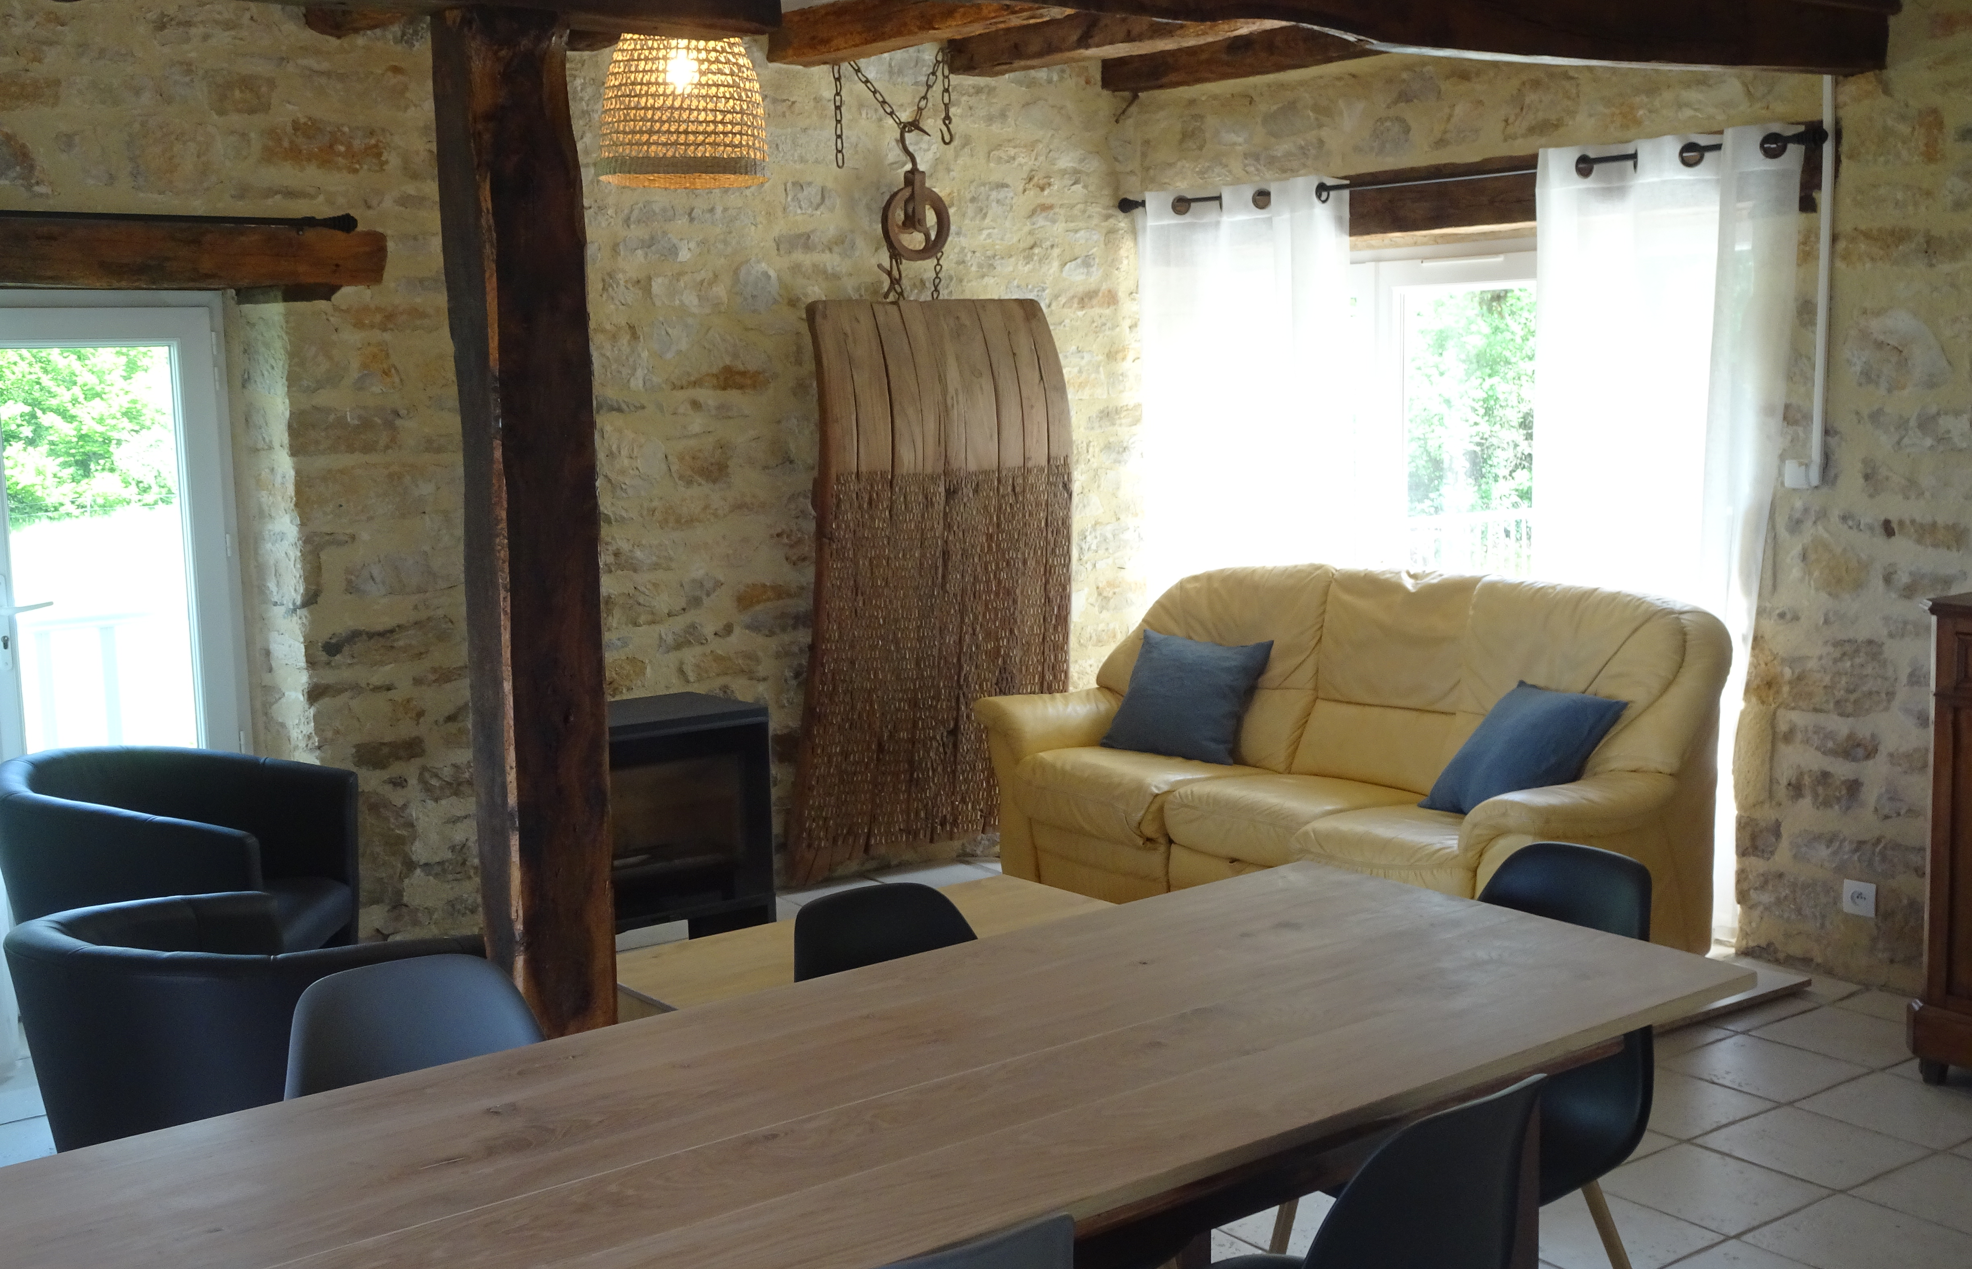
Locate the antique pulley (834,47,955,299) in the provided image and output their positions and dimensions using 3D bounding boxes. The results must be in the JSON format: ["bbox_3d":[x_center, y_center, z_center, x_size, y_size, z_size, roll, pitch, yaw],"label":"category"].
[{"bbox_3d":[-0.261,-1.372,6.117,0.367,0.736,0.120,-6,8,-35],"label":"antique pulley"}]

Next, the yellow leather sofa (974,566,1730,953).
[{"bbox_3d":[0.955,0.344,5.624,0.939,0.970,1.912,-7,9,-42],"label":"yellow leather sofa"}]

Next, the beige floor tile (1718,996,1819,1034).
[{"bbox_3d":[1.779,0.898,4.961,0.330,0.010,0.330,-6,8,-35],"label":"beige floor tile"}]

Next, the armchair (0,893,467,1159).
[{"bbox_3d":[-1.206,0.776,3.428,0.710,0.730,0.690,3,8,29],"label":"armchair"}]

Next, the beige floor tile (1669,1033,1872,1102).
[{"bbox_3d":[1.703,0.955,4.499,0.330,0.010,0.330,-6,8,-35],"label":"beige floor tile"}]

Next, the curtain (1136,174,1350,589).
[{"bbox_3d":[0.794,-0.315,6.322,0.120,2.100,0.833,-7,9,-42],"label":"curtain"}]

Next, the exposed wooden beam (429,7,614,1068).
[{"bbox_3d":[-0.721,0.086,3.282,0.190,2.116,0.200,-5,8,-29],"label":"exposed wooden beam"}]

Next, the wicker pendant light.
[{"bbox_3d":[-0.645,-1.135,4.317,0.360,0.350,0.360,0,7,6],"label":"wicker pendant light"}]

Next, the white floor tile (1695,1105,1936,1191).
[{"bbox_3d":[1.630,1.012,4.041,0.330,0.010,0.330,-6,8,-35],"label":"white floor tile"}]

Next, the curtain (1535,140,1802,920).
[{"bbox_3d":[1.753,-0.227,5.336,0.691,2.052,0.140,5,9,42],"label":"curtain"}]

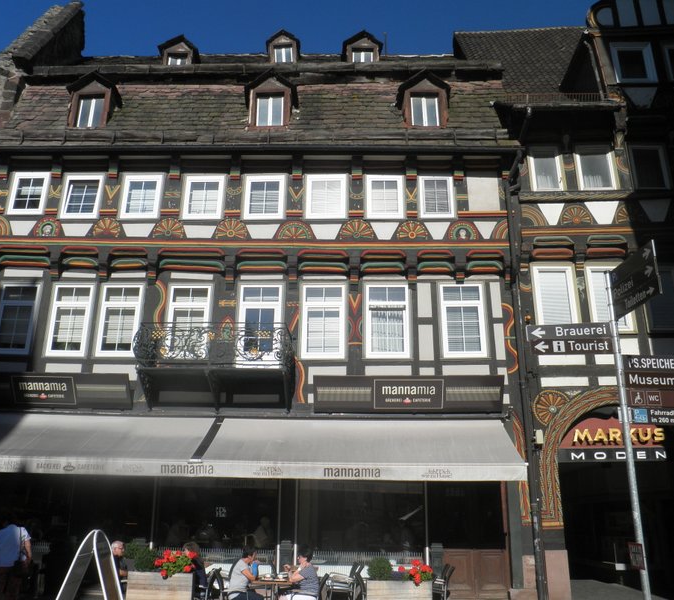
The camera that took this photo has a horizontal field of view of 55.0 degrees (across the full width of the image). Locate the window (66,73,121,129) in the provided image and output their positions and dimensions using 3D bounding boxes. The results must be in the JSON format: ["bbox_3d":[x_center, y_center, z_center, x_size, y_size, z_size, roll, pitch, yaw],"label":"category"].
[{"bbox_3d":[-5.752,-4.553,15.590,1.138,1.563,0.850,0,-19,1],"label":"window"}]

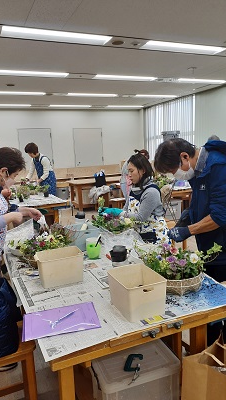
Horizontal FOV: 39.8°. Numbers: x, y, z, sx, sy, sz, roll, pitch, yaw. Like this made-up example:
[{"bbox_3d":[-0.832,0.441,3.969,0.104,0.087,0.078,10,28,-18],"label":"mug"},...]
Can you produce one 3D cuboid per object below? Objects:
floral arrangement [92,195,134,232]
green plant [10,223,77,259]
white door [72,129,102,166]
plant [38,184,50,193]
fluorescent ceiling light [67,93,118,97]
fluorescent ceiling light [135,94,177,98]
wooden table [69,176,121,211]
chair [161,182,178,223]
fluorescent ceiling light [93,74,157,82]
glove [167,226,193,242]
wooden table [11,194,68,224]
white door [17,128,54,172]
[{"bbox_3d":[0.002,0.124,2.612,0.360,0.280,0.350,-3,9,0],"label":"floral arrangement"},{"bbox_3d":[-0.435,0.262,2.001,0.430,0.230,0.340,-7,10,-22],"label":"green plant"},{"bbox_3d":[-0.733,-1.231,10.076,0.970,2.090,0.070,-7,10,-23],"label":"white door"},{"bbox_3d":[-1.094,-0.180,4.916,0.170,0.130,0.160,-7,10,-22],"label":"plant"},{"bbox_3d":[-0.493,-2.463,7.272,1.220,0.080,0.290,-7,10,-23],"label":"fluorescent ceiling light"},{"bbox_3d":[1.099,-2.756,8.258,1.251,0.070,0.300,-7,10,-22],"label":"fluorescent ceiling light"},{"bbox_3d":[-0.210,-0.147,7.582,1.750,0.665,0.900,-7,10,-23],"label":"wooden table"},{"bbox_3d":[0.777,0.121,5.140,0.460,0.790,0.480,-9,11,-34],"label":"chair"},{"bbox_3d":[0.240,-2.349,6.001,1.271,0.070,0.300,-7,10,-22],"label":"fluorescent ceiling light"},{"bbox_3d":[0.352,0.183,1.656,0.140,0.085,0.095,-3,9,0],"label":"glove"},{"bbox_3d":[-1.354,0.321,4.988,0.920,0.665,1.800,-7,10,-23],"label":"wooden table"},{"bbox_3d":[-2.372,-1.141,9.782,1.000,2.100,0.060,-7,10,-23],"label":"white door"}]

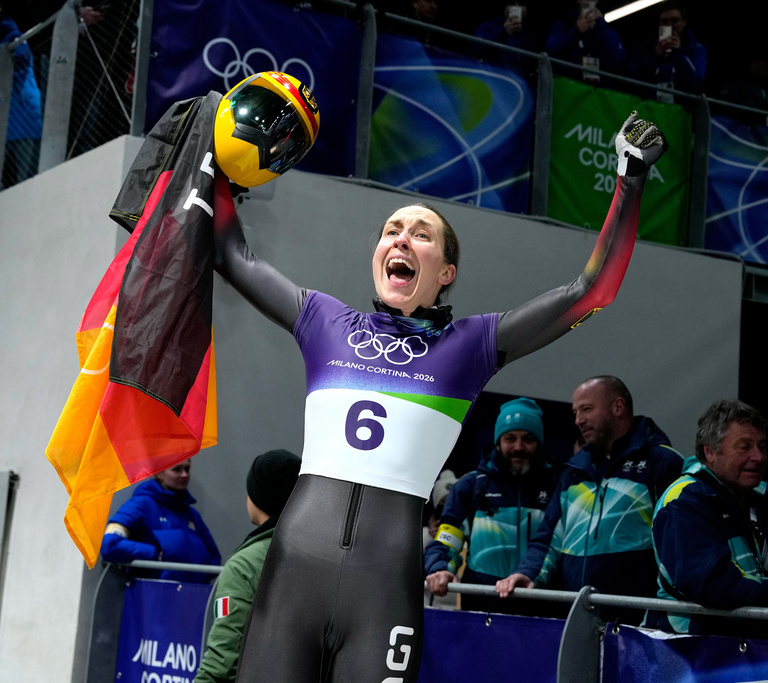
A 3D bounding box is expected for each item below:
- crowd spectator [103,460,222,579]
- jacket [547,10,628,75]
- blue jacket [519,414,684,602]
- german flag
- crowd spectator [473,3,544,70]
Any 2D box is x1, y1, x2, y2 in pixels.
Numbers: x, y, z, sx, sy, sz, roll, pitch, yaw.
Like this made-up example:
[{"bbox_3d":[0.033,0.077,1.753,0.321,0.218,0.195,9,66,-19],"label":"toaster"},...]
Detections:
[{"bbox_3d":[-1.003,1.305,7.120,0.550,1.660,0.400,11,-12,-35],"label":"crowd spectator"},{"bbox_3d":[1.247,-1.688,10.240,0.560,0.760,0.420,4,-10,4],"label":"jacket"},{"bbox_3d":[0.692,0.643,5.225,0.570,0.780,0.420,-2,-12,33],"label":"blue jacket"},{"bbox_3d":[-0.509,-0.030,3.498,0.370,1.000,0.300,3,-10,8],"label":"german flag"},{"bbox_3d":[0.746,-1.327,10.375,0.540,1.720,0.420,5,-10,-4],"label":"crowd spectator"}]

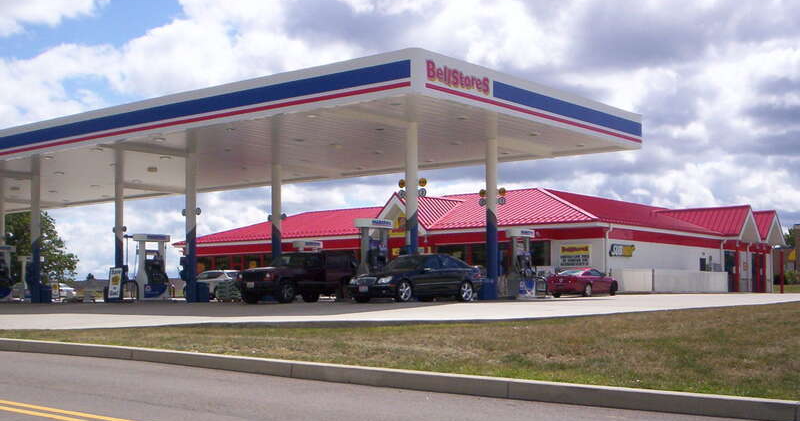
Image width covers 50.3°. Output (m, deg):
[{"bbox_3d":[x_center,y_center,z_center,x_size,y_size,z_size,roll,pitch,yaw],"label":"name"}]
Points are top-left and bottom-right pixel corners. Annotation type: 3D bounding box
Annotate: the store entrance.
[{"bbox_3d":[24.180,4.263,57.500,0.200,2.600,2.300,-4,-6,45],"label":"store entrance"}]

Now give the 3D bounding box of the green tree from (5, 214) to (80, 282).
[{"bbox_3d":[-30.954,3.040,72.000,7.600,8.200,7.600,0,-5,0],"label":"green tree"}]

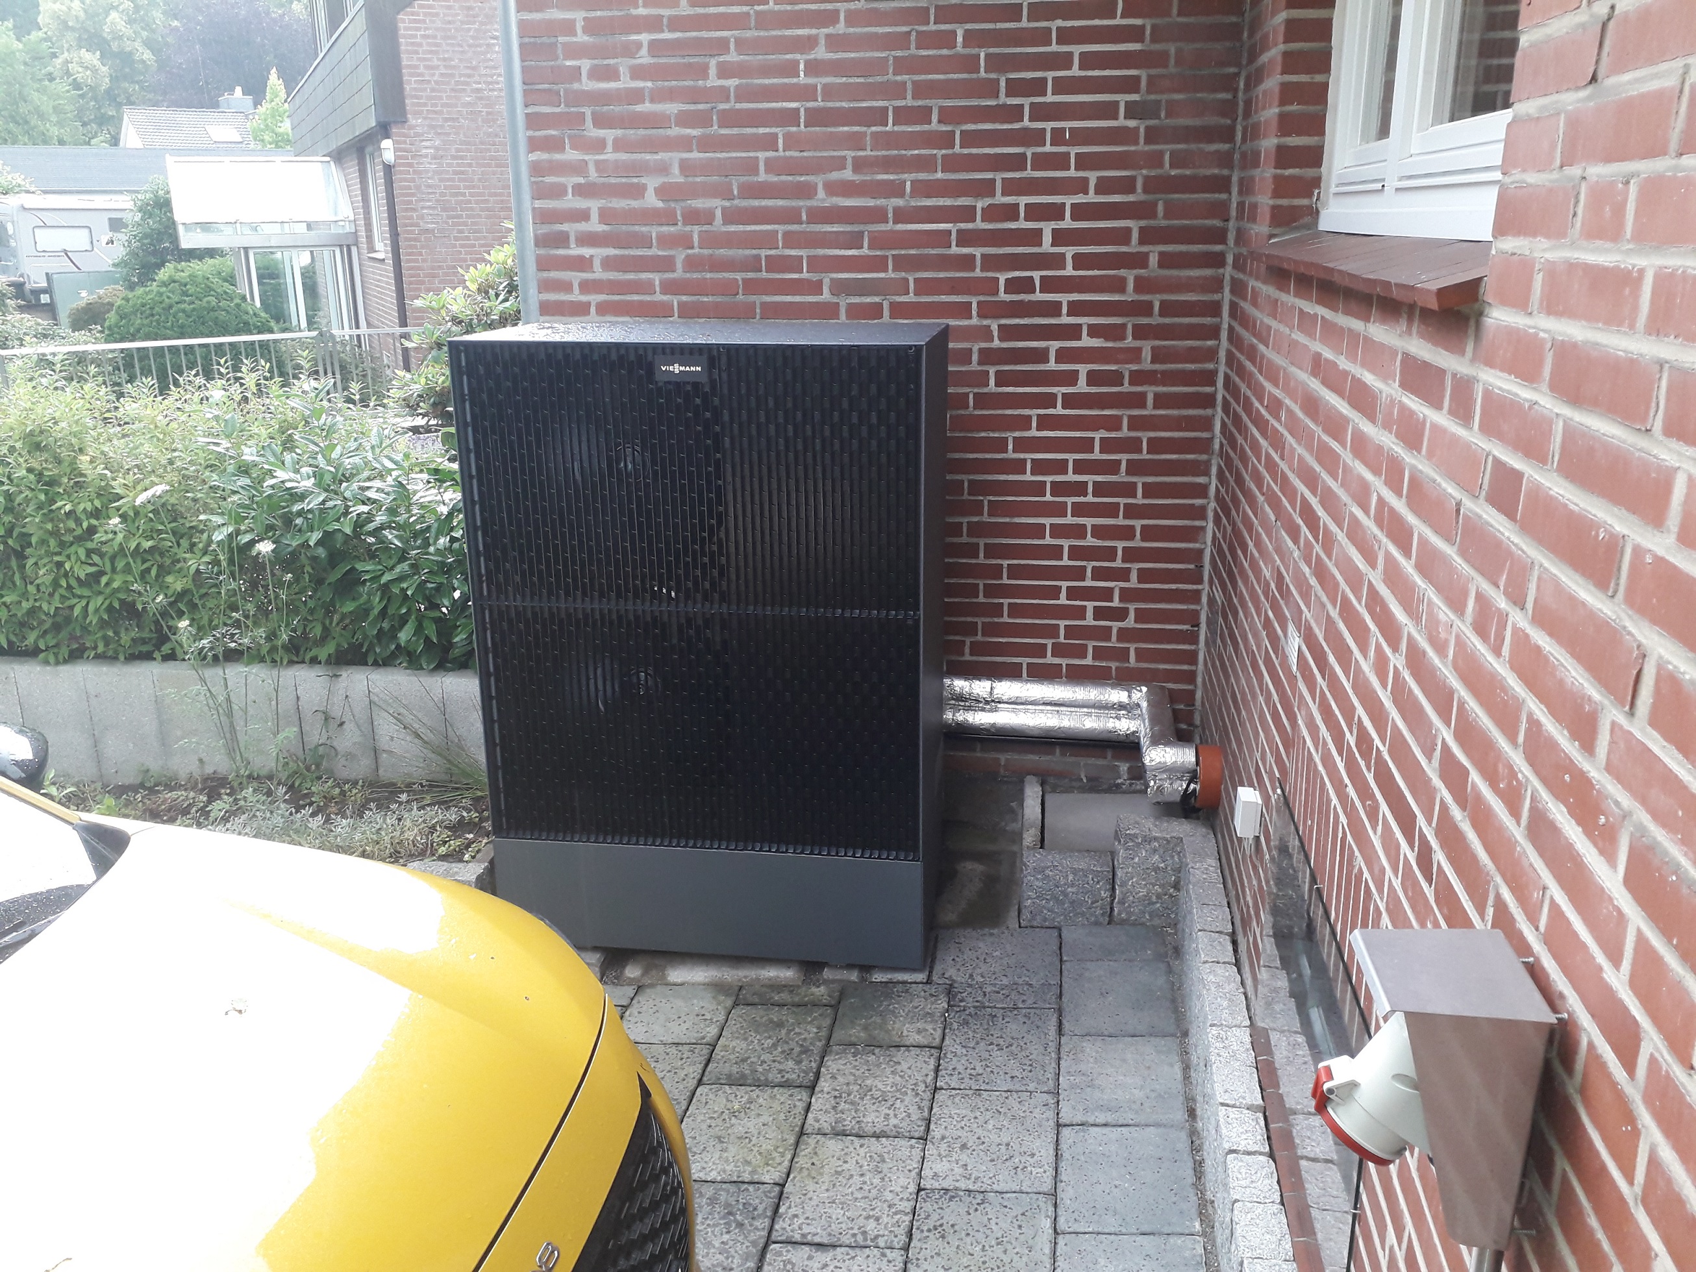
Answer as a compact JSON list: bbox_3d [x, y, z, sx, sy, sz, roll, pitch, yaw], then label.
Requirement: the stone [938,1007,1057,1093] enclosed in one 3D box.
[{"bbox_3d":[0.366,1.009,3.140,0.274,0.070,0.318,-3,18,11],"label":"stone"}]

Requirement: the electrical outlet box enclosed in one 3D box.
[{"bbox_3d":[0.840,0.370,2.783,0.045,0.082,0.072,2,18,9],"label":"electrical outlet box"}]

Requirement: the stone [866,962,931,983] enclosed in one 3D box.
[{"bbox_3d":[0.146,0.915,3.511,0.160,0.070,0.125,-3,18,11],"label":"stone"}]

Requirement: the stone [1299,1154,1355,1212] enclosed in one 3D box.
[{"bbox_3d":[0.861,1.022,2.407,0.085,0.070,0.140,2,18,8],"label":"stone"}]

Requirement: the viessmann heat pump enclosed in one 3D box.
[{"bbox_3d":[-0.337,-0.002,3.579,1.144,1.600,0.600,2,18,8],"label":"viessmann heat pump"}]

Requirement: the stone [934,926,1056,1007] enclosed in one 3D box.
[{"bbox_3d":[0.394,0.900,3.476,0.329,0.070,0.385,-3,18,11],"label":"stone"}]

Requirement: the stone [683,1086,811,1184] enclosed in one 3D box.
[{"bbox_3d":[-0.230,1.105,2.883,0.260,0.060,0.312,-2,18,10],"label":"stone"}]

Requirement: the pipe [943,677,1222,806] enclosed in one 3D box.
[{"bbox_3d":[0.597,0.286,3.742,0.805,0.190,0.570,2,18,8],"label":"pipe"}]

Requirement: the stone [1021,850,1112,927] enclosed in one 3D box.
[{"bbox_3d":[0.587,0.683,3.566,0.230,0.185,0.100,2,18,9],"label":"stone"}]

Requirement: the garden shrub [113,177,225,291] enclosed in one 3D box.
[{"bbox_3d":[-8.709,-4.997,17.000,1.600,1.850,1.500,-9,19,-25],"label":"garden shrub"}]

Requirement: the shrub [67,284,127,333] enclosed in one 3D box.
[{"bbox_3d":[-7.728,-3.251,13.930,0.850,0.850,0.850,-10,20,-27],"label":"shrub"}]

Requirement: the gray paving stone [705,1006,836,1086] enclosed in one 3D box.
[{"bbox_3d":[-0.182,1.033,3.248,0.271,0.070,0.327,-3,18,11],"label":"gray paving stone"}]

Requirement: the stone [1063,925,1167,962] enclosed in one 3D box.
[{"bbox_3d":[0.712,0.851,3.523,0.278,0.070,0.167,-3,18,11],"label":"stone"}]

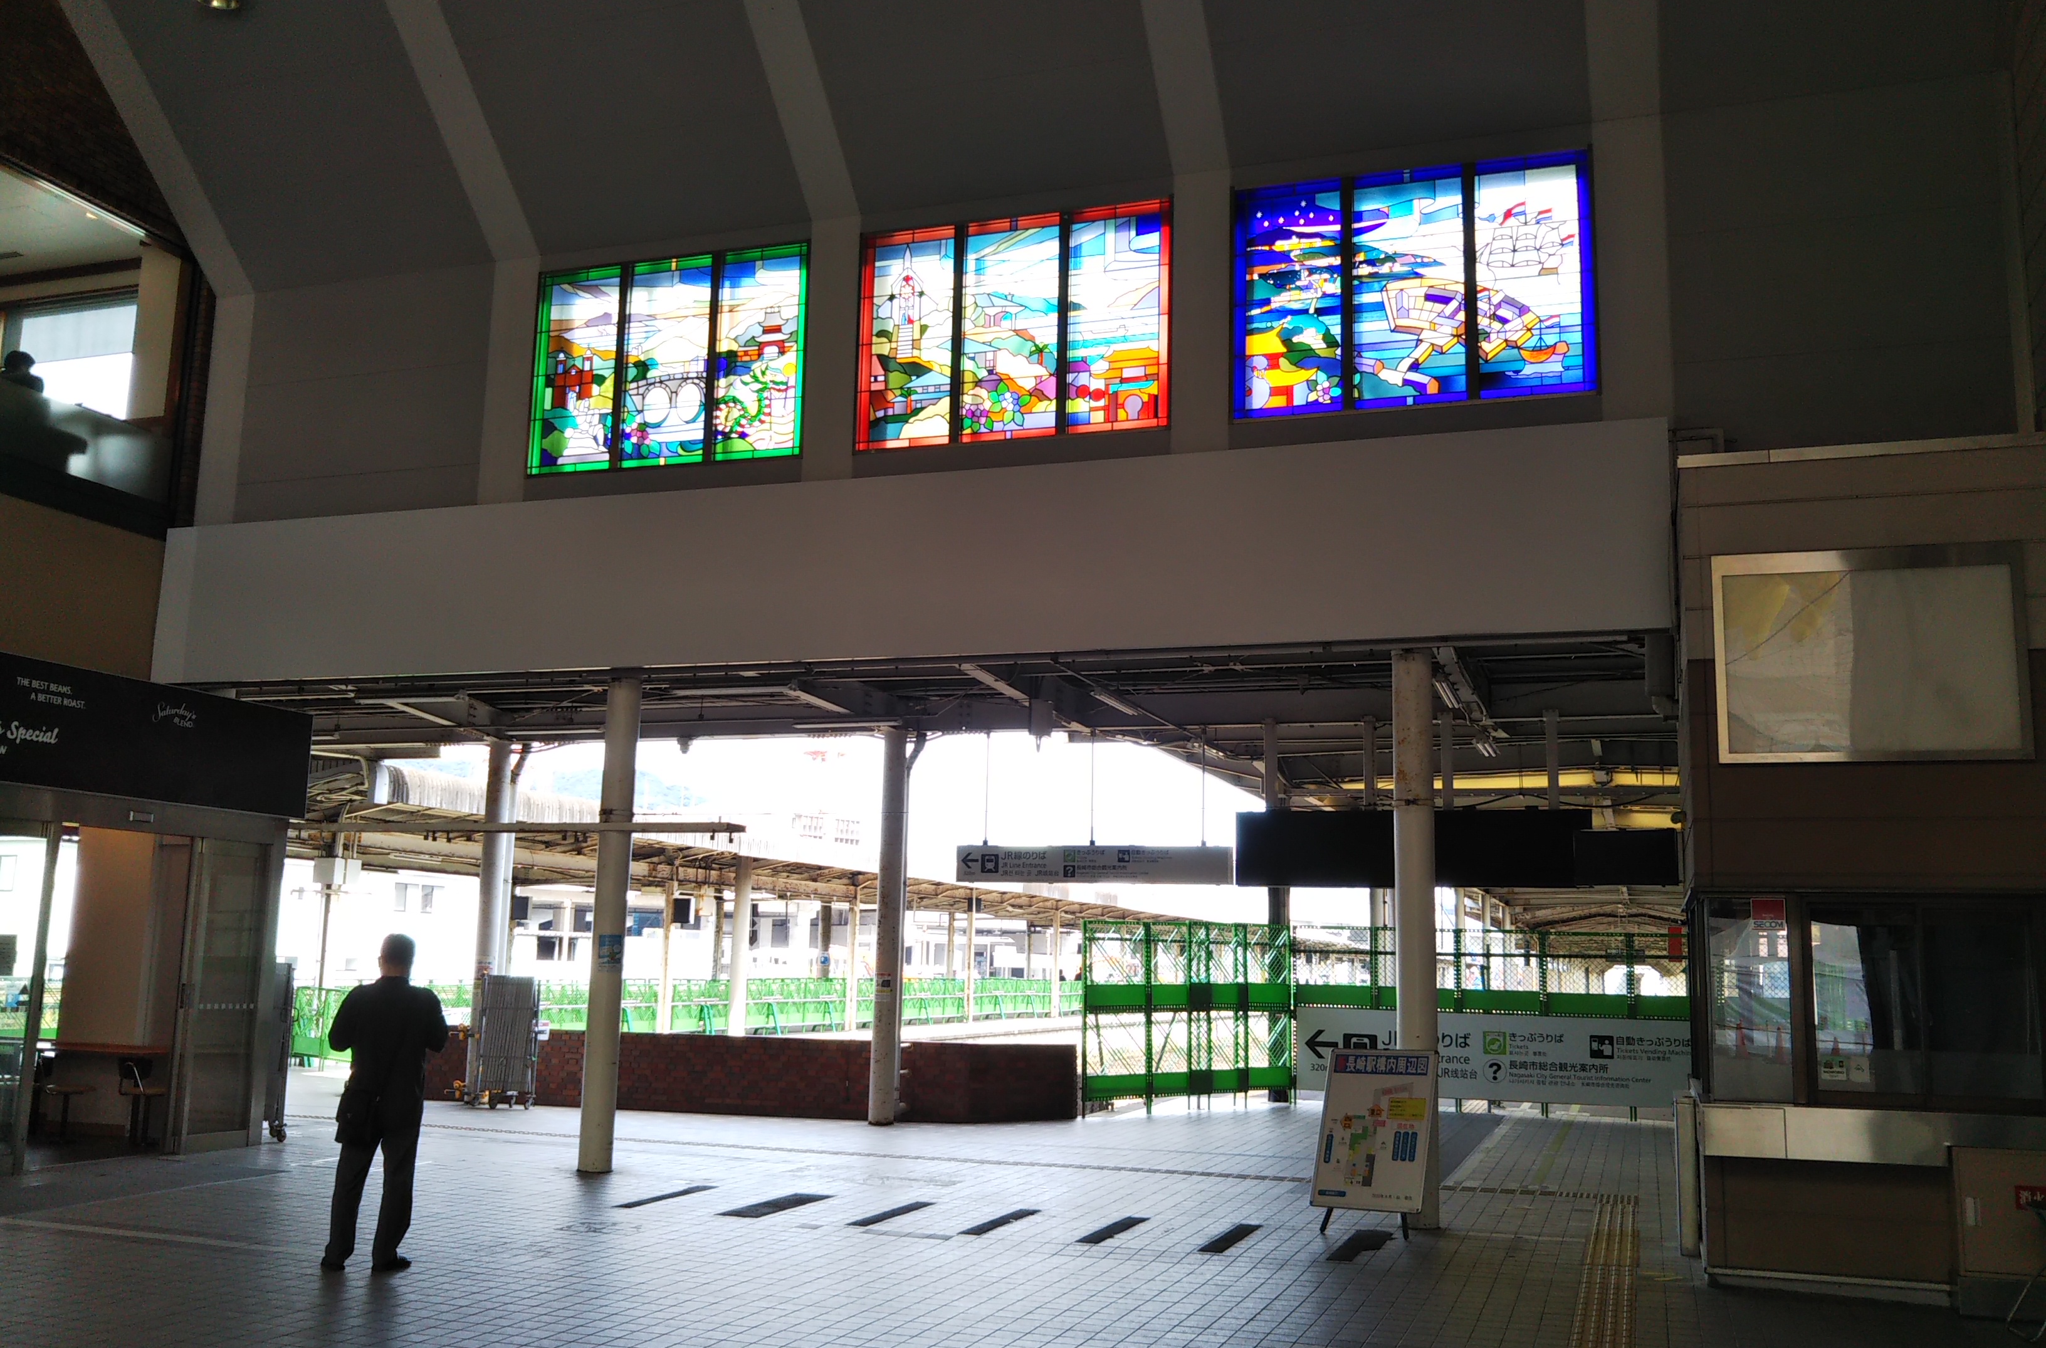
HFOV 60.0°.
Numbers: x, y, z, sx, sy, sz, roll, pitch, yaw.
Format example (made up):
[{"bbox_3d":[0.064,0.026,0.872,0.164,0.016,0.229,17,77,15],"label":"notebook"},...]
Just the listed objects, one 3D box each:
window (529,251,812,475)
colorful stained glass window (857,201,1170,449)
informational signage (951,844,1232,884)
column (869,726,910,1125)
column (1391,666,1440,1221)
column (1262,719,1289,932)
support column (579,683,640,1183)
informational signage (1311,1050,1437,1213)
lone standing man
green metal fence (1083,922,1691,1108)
[{"bbox_3d":[-3.063,-2.695,15.240,2.637,1.883,0.100,-2,-10,19],"label":"window"},{"bbox_3d":[-0.101,-2.783,14.247,2.653,1.885,0.100,-2,-10,19],"label":"colorful stained glass window"},{"bbox_3d":[0.723,1.976,18.290,2.940,0.385,0.180,-2,-10,19],"label":"informational signage"},{"bbox_3d":[-1.402,2.622,18.908,0.285,4.140,0.270,-2,-10,19],"label":"column"},{"bbox_3d":[2.717,1.760,12.257,0.268,3.910,0.268,-2,-10,19],"label":"column"},{"bbox_3d":[3.301,3.135,22.907,0.270,4.600,0.270,-2,-10,19],"label":"column"},{"bbox_3d":[-3.321,1.953,14.279,0.268,3.910,0.268,-2,-10,19],"label":"support column"},{"bbox_3d":[2.305,3.048,11.624,0.780,1.150,0.550,-3,-10,26],"label":"informational signage"},{"bbox_3d":[-3.436,2.304,9.668,0.580,1.750,0.380,2,-9,-7],"label":"lone standing man"},{"bbox_3d":[4.208,3.937,20.047,6.390,2.150,3.000,-2,-10,19],"label":"green metal fence"}]

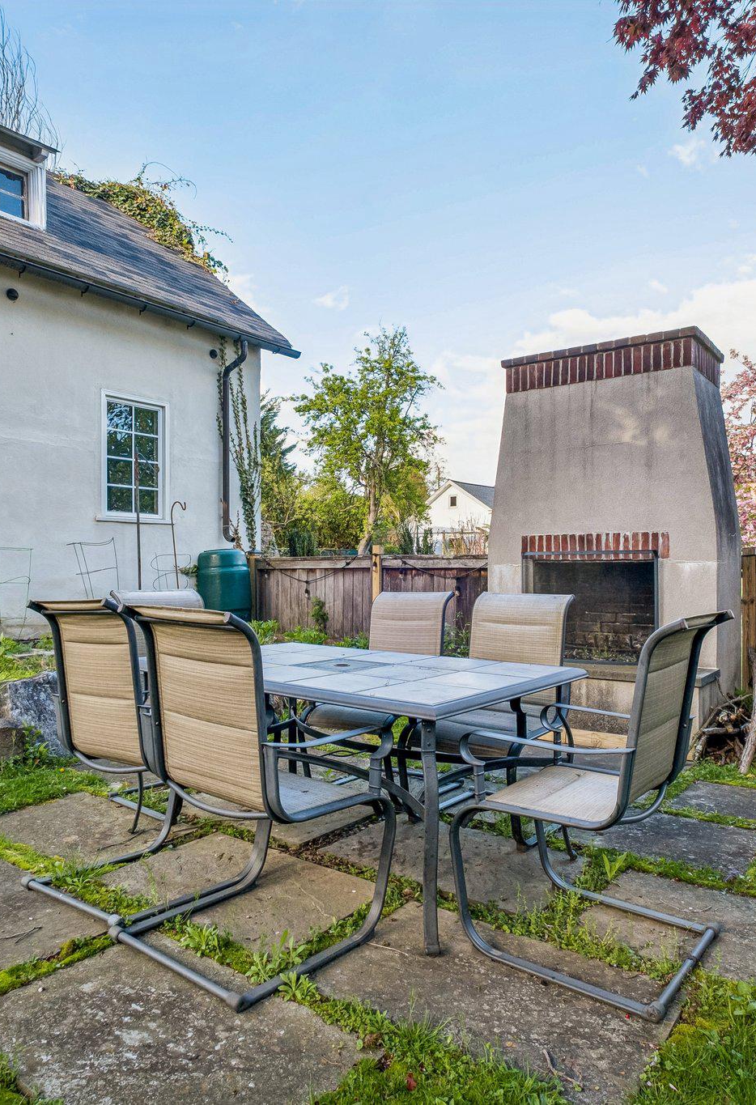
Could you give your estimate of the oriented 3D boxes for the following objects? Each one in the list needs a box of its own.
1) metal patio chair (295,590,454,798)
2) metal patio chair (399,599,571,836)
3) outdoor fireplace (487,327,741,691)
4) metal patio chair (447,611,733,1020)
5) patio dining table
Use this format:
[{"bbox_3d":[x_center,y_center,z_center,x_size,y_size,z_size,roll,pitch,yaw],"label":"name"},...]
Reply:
[{"bbox_3d":[0.027,0.697,3.774,0.609,1.000,0.680,-1,-1,39],"label":"metal patio chair"},{"bbox_3d":[0.530,0.691,3.307,0.609,1.000,0.680,-1,-1,39],"label":"metal patio chair"},{"bbox_3d":[1.574,-0.114,5.355,1.722,2.730,1.134,-1,-1,39],"label":"outdoor fireplace"},{"bbox_3d":[0.656,0.680,2.263,0.680,1.000,0.609,-1,-1,35],"label":"metal patio chair"},{"bbox_3d":[-0.147,0.829,3.012,1.685,0.726,1.056,-1,-1,39],"label":"patio dining table"}]

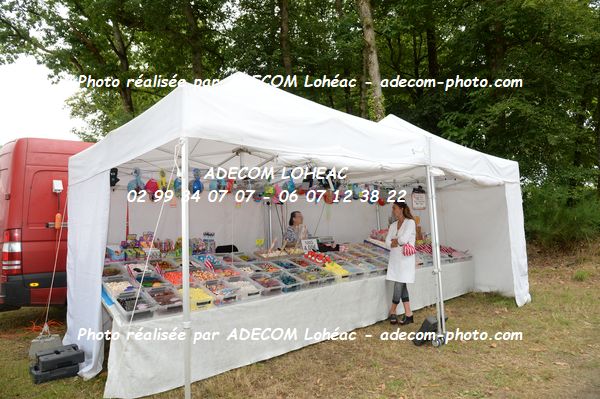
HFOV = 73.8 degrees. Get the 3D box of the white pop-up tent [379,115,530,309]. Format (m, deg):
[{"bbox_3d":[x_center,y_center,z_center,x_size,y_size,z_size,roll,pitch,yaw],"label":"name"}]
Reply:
[{"bbox_3d":[1.617,0.170,6.746,3.030,3.250,3.030,2,-6,-43],"label":"white pop-up tent"}]

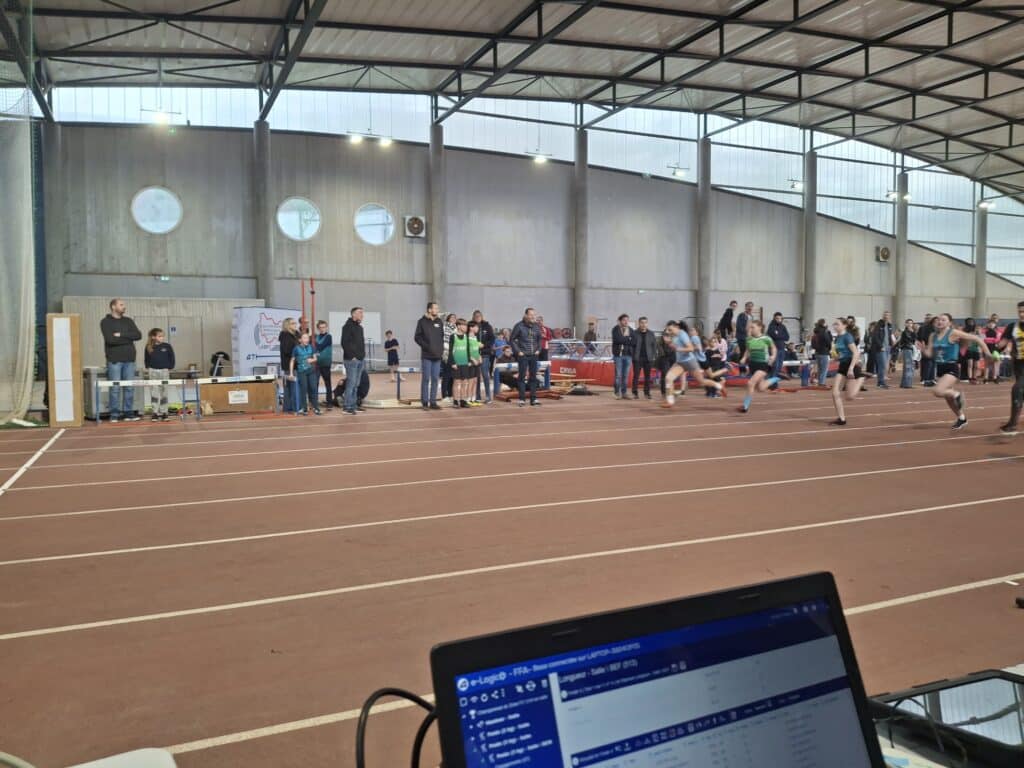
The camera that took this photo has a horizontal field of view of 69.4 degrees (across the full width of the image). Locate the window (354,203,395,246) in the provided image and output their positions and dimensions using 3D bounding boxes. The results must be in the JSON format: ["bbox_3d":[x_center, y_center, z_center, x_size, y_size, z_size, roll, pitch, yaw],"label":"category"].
[{"bbox_3d":[-5.192,-6.023,27.925,1.600,1.600,0.150,-2,4,-24],"label":"window"}]

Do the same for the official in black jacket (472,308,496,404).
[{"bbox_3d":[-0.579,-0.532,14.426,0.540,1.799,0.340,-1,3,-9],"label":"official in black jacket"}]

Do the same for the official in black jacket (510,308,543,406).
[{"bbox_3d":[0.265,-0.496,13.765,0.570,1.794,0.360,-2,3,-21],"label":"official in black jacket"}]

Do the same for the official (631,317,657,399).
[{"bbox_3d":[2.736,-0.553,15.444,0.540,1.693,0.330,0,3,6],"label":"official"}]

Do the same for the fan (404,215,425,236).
[{"bbox_3d":[-3.720,-6.059,28.356,0.790,0.810,0.360,-2,4,-24],"label":"fan"}]

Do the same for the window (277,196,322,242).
[{"bbox_3d":[-7.705,-5.965,26.814,1.600,1.600,0.150,-2,4,-24],"label":"window"}]

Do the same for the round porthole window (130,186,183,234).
[{"bbox_3d":[-11.982,-5.848,24.926,1.600,1.600,0.150,-2,4,-24],"label":"round porthole window"}]

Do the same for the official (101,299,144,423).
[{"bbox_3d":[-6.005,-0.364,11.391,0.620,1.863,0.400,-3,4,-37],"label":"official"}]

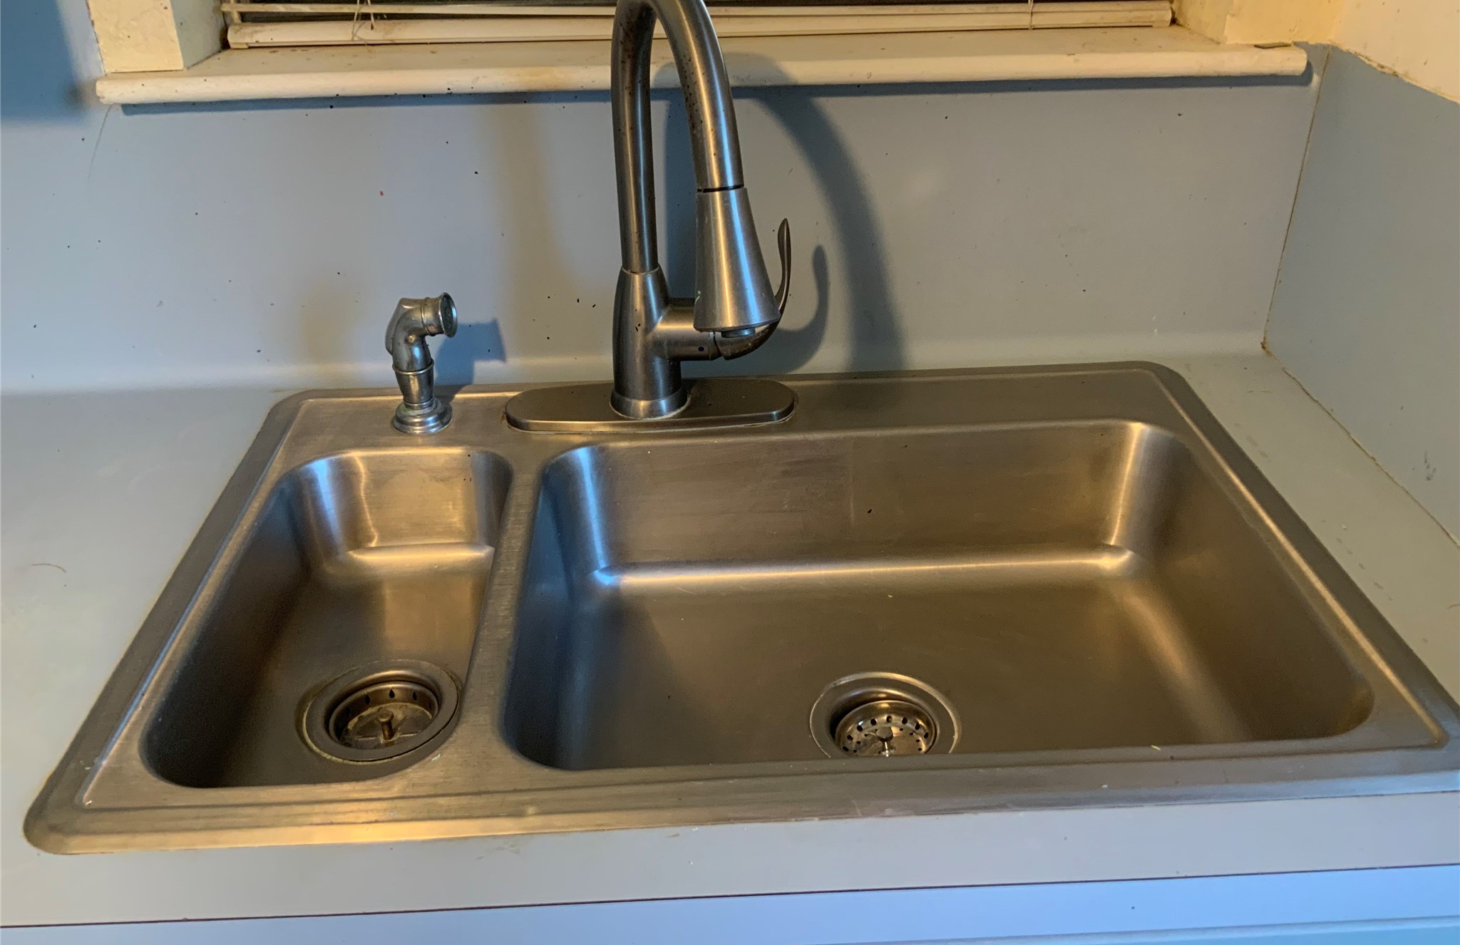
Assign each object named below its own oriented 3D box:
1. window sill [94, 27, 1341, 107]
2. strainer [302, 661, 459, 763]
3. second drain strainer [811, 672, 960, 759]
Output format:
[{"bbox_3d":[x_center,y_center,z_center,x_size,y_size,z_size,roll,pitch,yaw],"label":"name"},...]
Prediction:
[{"bbox_3d":[-0.019,-0.354,1.050,0.982,0.023,0.130,-2,29,-2],"label":"window sill"},{"bbox_3d":[-0.257,0.192,0.922,0.114,0.042,0.114,-2,29,-2],"label":"strainer"},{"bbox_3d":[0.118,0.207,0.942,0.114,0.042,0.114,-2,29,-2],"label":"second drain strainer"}]

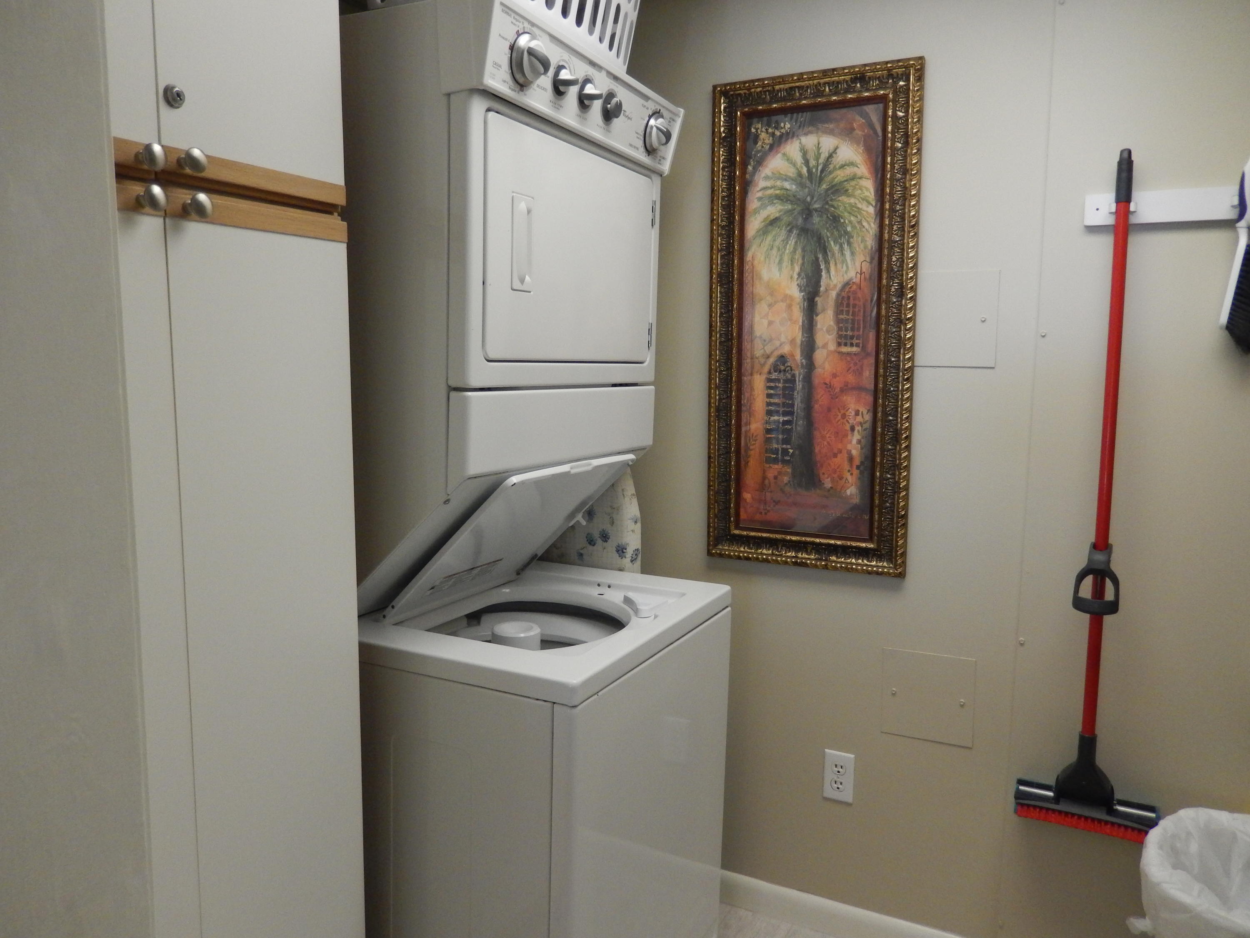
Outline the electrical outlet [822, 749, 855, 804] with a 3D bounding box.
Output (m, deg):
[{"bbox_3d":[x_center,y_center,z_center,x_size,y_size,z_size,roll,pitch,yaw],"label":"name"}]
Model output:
[{"bbox_3d":[0.483,0.697,2.040,0.069,0.114,0.008,4,7,27],"label":"electrical outlet"}]

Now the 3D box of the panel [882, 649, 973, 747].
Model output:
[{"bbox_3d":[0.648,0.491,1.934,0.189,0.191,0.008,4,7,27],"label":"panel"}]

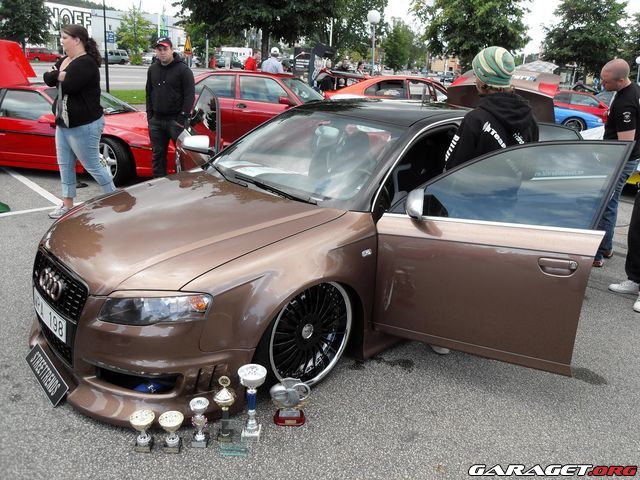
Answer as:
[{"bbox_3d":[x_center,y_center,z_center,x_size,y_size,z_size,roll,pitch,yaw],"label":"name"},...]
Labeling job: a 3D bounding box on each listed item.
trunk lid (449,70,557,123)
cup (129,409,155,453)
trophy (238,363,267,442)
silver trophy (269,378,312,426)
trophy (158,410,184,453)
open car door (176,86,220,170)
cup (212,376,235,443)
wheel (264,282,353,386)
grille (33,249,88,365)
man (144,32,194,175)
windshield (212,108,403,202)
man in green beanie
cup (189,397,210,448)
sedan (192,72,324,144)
[{"bbox_3d":[1.706,-1.265,4.849,0.450,0.600,1.080,-15,25,-40],"label":"trunk lid"},{"bbox_3d":[-0.741,0.813,2.192,0.103,0.153,0.100,2,19,-1],"label":"cup"},{"bbox_3d":[-0.297,0.716,2.247,0.122,0.331,0.118,2,19,0],"label":"trophy"},{"bbox_3d":[-0.135,0.732,2.379,0.178,0.224,0.095,1,19,-3],"label":"silver trophy"},{"bbox_3d":[-0.627,0.810,2.182,0.105,0.180,0.105,1,19,-6],"label":"trophy"},{"bbox_3d":[-1.015,-0.642,4.438,0.240,1.200,1.130,-5,20,-22],"label":"open car door"},{"bbox_3d":[-0.409,0.724,2.238,0.087,0.312,0.083,2,19,0],"label":"cup"},{"bbox_3d":[-0.101,0.448,2.645,0.565,0.565,0.220,-15,23,-41],"label":"wheel"},{"bbox_3d":[-1.268,0.326,2.508,0.640,0.440,0.120,20,16,40],"label":"grille"},{"bbox_3d":[-1.590,-1.239,5.571,0.550,1.750,0.360,4,19,1],"label":"man"},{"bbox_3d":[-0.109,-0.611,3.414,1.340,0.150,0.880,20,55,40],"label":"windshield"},{"bbox_3d":[0.825,-0.163,2.836,0.530,1.690,0.400,4,19,5],"label":"man in green beanie"},{"bbox_3d":[-0.513,0.784,2.218,0.081,0.205,0.078,2,19,0],"label":"cup"},{"bbox_3d":[-1.186,-2.423,9.640,4.450,1.400,1.710,8,19,12],"label":"sedan"}]

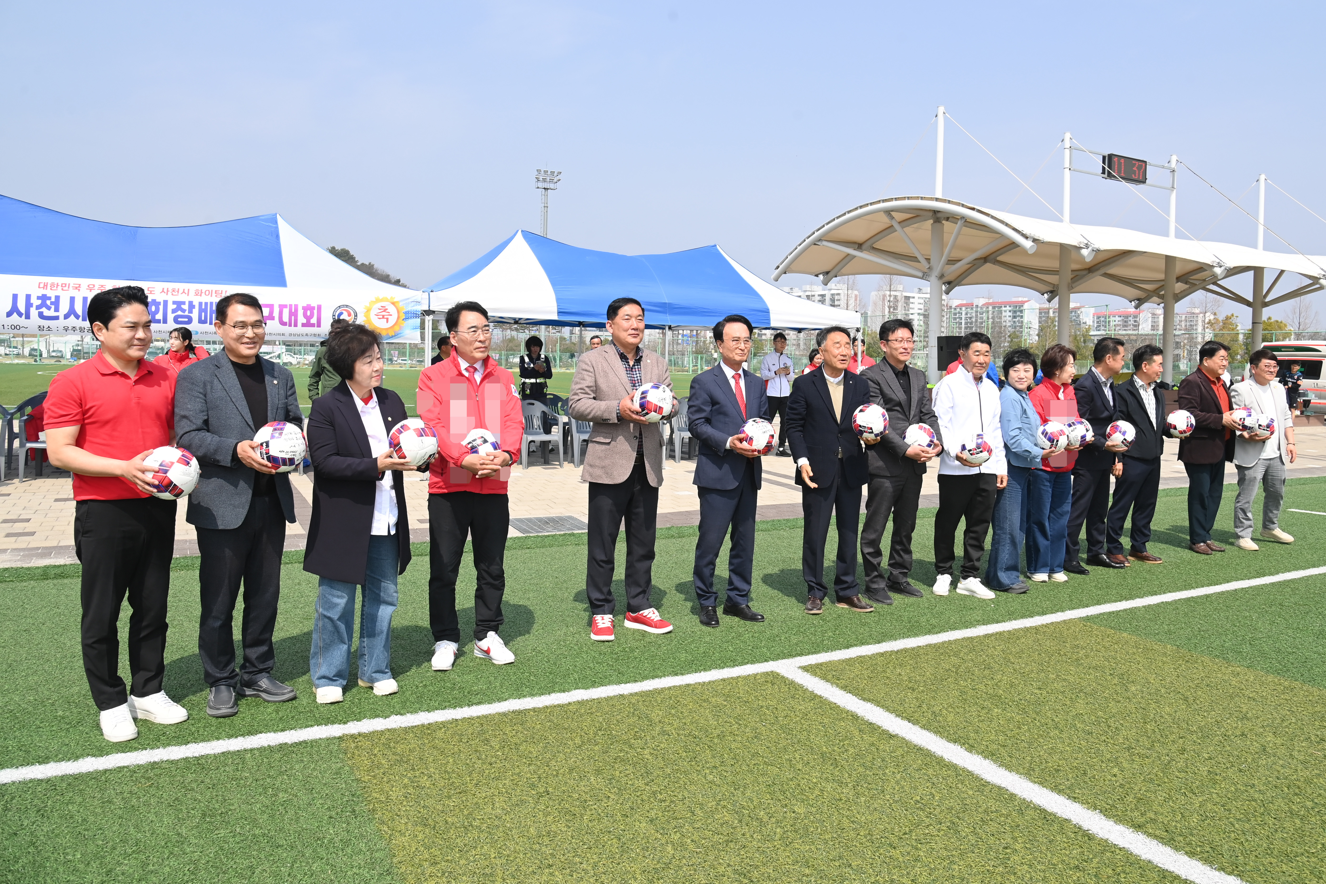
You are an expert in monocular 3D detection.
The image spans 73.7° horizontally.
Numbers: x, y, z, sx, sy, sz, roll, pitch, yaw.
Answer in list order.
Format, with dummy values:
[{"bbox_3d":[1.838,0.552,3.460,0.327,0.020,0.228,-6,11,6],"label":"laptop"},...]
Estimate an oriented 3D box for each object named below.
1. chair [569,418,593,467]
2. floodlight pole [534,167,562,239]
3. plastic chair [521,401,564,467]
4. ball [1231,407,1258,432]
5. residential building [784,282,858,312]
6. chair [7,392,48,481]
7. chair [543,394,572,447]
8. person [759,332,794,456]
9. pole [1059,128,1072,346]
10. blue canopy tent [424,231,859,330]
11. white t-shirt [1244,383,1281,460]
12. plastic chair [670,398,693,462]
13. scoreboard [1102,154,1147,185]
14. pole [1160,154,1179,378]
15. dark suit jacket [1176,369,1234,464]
[{"bbox_3d":[-0.958,-0.093,11.350,0.570,0.820,0.570,-1,5,-23],"label":"chair"},{"bbox_3d":[-14.618,-21.457,112.046,3.200,25.500,1.400,-3,6,-38],"label":"floodlight pole"},{"bbox_3d":[-1.541,-0.098,11.037,0.560,0.810,0.560,-1,6,-22],"label":"plastic chair"},{"bbox_3d":[4.869,-0.188,7.400,0.218,0.218,0.218,-2,6,-27],"label":"ball"},{"bbox_3d":[75.451,-59.216,455.000,50.000,42.000,12.000,5,6,39],"label":"residential building"},{"bbox_3d":[-6.329,-0.075,9.100,0.570,0.820,0.570,-1,5,-25],"label":"chair"},{"bbox_3d":[-1.618,-0.287,12.900,0.570,0.820,0.570,-1,5,-17],"label":"chair"},{"bbox_3d":[1.706,-0.712,13.090,0.520,1.780,0.380,0,5,-14],"label":"person"},{"bbox_3d":[10.974,-4.565,24.239,0.300,7.600,0.300,-1,6,-26],"label":"pole"},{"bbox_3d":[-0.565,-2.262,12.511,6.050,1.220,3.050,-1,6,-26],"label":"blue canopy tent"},{"bbox_3d":[5.085,-0.193,7.500,0.450,0.700,0.260,1,5,-3],"label":"white t-shirt"},{"bbox_3d":[0.339,-0.149,11.984,0.550,0.810,0.550,-1,6,-22],"label":"plastic chair"},{"bbox_3d":[13.574,-8.017,26.000,1.600,0.690,0.320,-2,5,-27],"label":"scoreboard"},{"bbox_3d":[15.418,-4.852,26.912,0.320,7.600,0.320,-3,5,-27],"label":"pole"},{"bbox_3d":[4.579,-0.205,7.450,0.520,0.790,0.420,-3,6,-36],"label":"dark suit jacket"}]

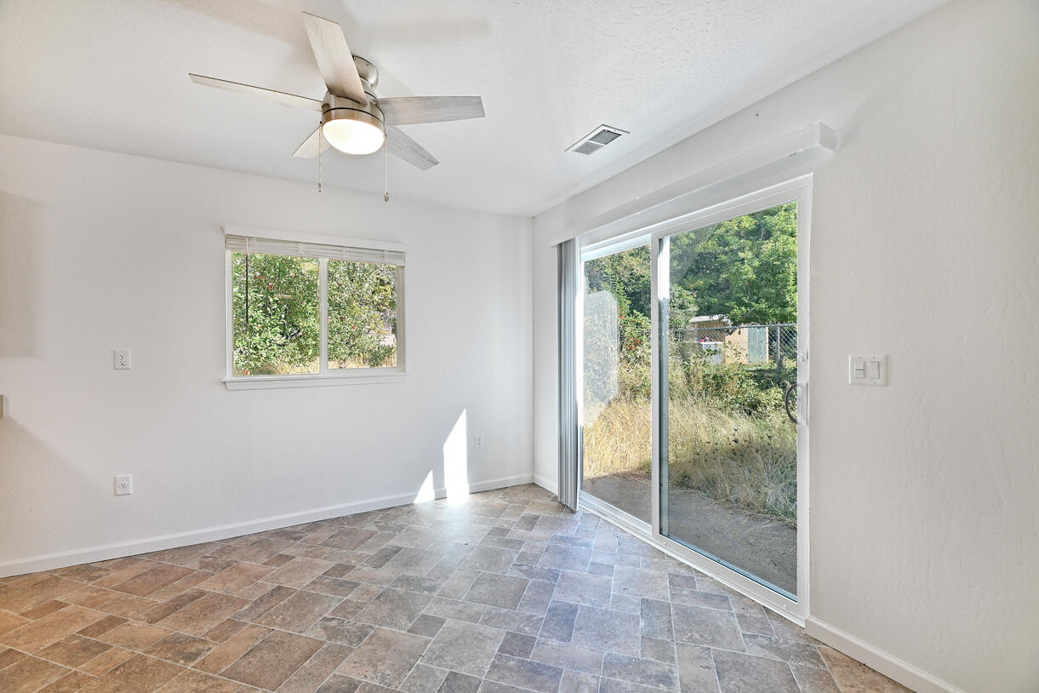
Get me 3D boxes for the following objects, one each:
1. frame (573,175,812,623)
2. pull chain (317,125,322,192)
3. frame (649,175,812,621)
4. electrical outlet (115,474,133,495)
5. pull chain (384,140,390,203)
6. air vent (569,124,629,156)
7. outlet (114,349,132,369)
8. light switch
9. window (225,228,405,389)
[{"bbox_3d":[0.875,0.249,2.541,0.110,2.010,1.750,0,0,-30],"label":"frame"},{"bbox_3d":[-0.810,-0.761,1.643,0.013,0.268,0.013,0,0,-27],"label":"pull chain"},{"bbox_3d":[1.068,0.249,2.185,0.080,2.000,0.930,0,0,-30],"label":"frame"},{"bbox_3d":[-2.390,0.838,2.445,0.071,0.115,0.010,0,0,-27],"label":"electrical outlet"},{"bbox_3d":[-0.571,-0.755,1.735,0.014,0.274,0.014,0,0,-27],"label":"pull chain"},{"bbox_3d":[0.447,-1.171,2.346,0.198,0.020,0.340,0,0,-30],"label":"air vent"},{"bbox_3d":[-2.395,0.082,2.444,0.071,0.114,0.010,0,0,-27],"label":"outlet"},{"bbox_3d":[1.362,0.092,1.580,0.014,0.118,0.117,0,0,-30],"label":"light switch"},{"bbox_3d":[-1.433,-0.255,2.958,1.175,1.085,0.100,0,0,-27],"label":"window"}]

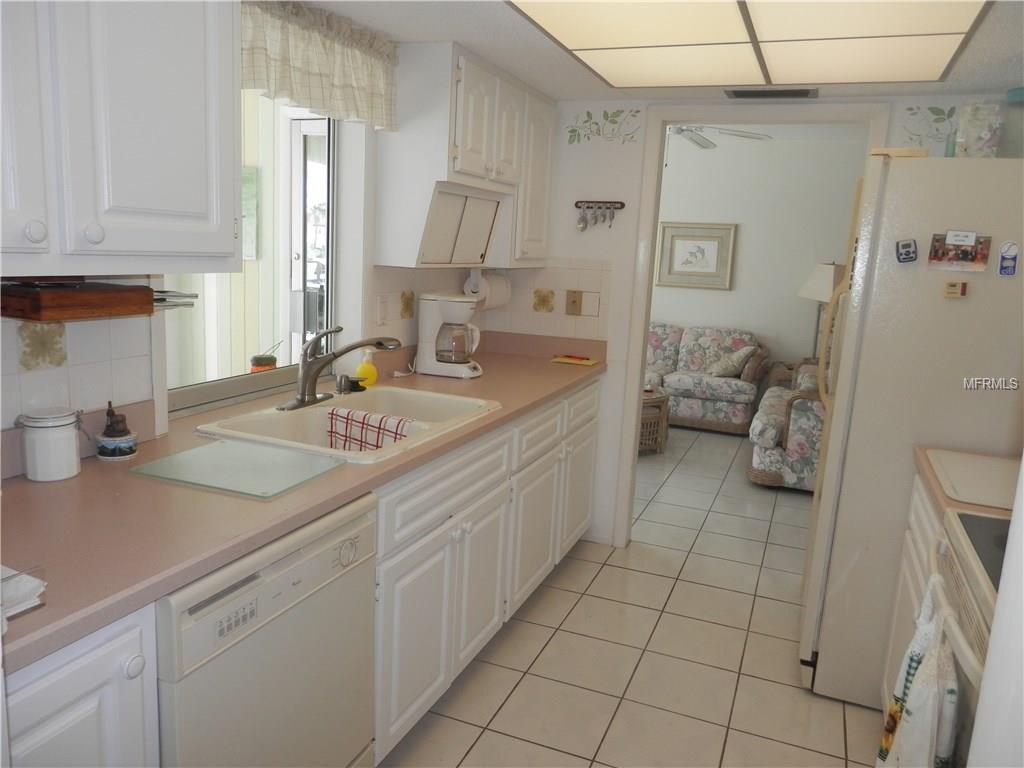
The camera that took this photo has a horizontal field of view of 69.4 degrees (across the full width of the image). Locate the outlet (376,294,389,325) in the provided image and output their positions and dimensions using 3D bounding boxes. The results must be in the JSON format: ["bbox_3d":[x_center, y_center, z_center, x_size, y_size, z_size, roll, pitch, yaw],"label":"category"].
[{"bbox_3d":[-0.498,-0.282,2.861,0.009,0.117,0.074,7,11,22],"label":"outlet"}]

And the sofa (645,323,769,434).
[{"bbox_3d":[1.448,-0.107,6.661,1.620,0.810,0.880,7,11,22],"label":"sofa"}]

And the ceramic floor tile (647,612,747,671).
[{"bbox_3d":[0.709,0.978,2.813,0.331,0.010,0.331,7,11,22],"label":"ceramic floor tile"}]

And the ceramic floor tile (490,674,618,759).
[{"bbox_3d":[0.140,1.036,2.319,0.332,0.010,0.332,7,11,22],"label":"ceramic floor tile"}]

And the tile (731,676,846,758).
[{"bbox_3d":[0.880,1.053,2.355,0.328,0.010,0.328,7,11,22],"label":"tile"}]

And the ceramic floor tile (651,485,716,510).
[{"bbox_3d":[1.042,0.697,4.464,0.332,0.010,0.332,7,11,22],"label":"ceramic floor tile"}]

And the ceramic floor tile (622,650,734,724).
[{"bbox_3d":[0.579,1.024,2.501,0.332,0.010,0.332,7,11,22],"label":"ceramic floor tile"}]

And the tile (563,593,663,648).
[{"bbox_3d":[0.399,0.941,2.938,0.331,0.010,0.331,7,11,22],"label":"tile"}]

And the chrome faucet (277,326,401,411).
[{"bbox_3d":[-0.521,-0.049,2.295,0.330,0.245,0.250,5,10,12],"label":"chrome faucet"}]

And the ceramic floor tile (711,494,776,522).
[{"bbox_3d":[1.341,0.727,4.300,0.328,0.010,0.328,7,11,22],"label":"ceramic floor tile"}]

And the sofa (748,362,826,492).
[{"bbox_3d":[2.203,0.192,5.186,0.870,0.820,1.382,7,11,22],"label":"sofa"}]

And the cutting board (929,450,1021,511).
[{"bbox_3d":[1.258,0.248,1.826,0.360,0.016,0.510,7,11,22],"label":"cutting board"}]

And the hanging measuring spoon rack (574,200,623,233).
[{"bbox_3d":[0.403,-0.777,3.453,0.243,0.146,0.035,7,11,22],"label":"hanging measuring spoon rack"}]

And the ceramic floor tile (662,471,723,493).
[{"bbox_3d":[1.171,0.643,4.764,0.331,0.010,0.331,7,11,22],"label":"ceramic floor tile"}]

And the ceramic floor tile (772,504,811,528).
[{"bbox_3d":[1.648,0.763,4.176,0.328,0.010,0.328,7,11,22],"label":"ceramic floor tile"}]

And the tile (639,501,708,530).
[{"bbox_3d":[0.906,0.739,4.120,0.328,0.010,0.328,7,11,22],"label":"tile"}]

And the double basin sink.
[{"bbox_3d":[-0.447,0.182,2.267,0.551,0.190,0.816,7,11,22],"label":"double basin sink"}]

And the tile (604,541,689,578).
[{"bbox_3d":[0.656,0.842,3.547,0.331,0.010,0.331,7,11,22],"label":"tile"}]

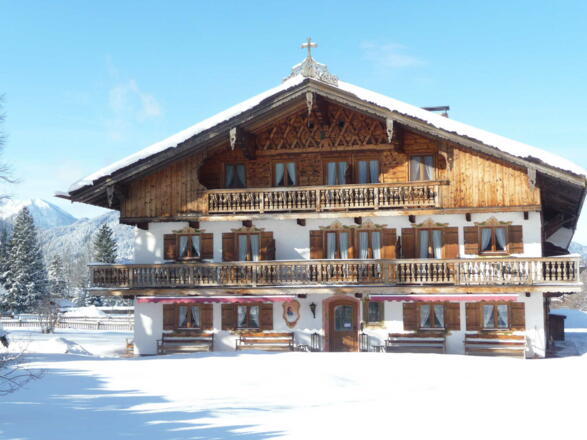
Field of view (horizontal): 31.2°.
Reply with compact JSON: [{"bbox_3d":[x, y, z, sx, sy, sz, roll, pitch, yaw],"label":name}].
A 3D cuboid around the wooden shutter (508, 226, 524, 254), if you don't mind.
[{"bbox_3d":[7.974,0.708,37.654,0.520,1.007,0.060,-2,-4,17],"label":"wooden shutter"}]

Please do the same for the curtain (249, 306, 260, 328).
[{"bbox_3d":[-1.421,3.588,38.786,0.426,0.790,0.100,-2,-5,15],"label":"curtain"}]

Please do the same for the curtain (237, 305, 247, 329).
[{"bbox_3d":[-1.946,3.660,39.868,0.376,0.869,0.070,-2,-5,16],"label":"curtain"}]

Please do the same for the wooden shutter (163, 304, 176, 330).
[{"bbox_3d":[-4.640,3.666,39.468,0.552,0.961,0.060,-2,-5,15],"label":"wooden shutter"}]

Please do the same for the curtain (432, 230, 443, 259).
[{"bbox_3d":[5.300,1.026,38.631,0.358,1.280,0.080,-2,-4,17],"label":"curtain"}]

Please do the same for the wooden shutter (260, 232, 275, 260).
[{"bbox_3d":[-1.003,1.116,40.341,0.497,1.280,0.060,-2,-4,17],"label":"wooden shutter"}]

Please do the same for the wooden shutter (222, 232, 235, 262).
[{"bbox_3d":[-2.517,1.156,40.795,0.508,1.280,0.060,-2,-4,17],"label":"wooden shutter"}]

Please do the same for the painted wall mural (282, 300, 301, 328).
[{"bbox_3d":[-0.082,3.505,39.174,0.674,1.043,0.120,-2,-5,16],"label":"painted wall mural"}]

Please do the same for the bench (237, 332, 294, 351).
[{"bbox_3d":[-1.023,4.529,38.028,2.034,0.850,0.580,-2,-5,15],"label":"bench"}]

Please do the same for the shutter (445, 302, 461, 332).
[{"bbox_3d":[5.687,3.443,37.561,0.545,0.971,0.050,-2,-5,16],"label":"shutter"}]

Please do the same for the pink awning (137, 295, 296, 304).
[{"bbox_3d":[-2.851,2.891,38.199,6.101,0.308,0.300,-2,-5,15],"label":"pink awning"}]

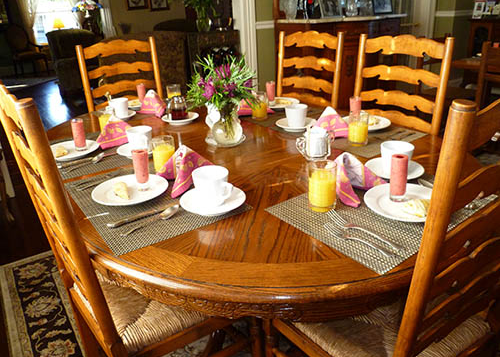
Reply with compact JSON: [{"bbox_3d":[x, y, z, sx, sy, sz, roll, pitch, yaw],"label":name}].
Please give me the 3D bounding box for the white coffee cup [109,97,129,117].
[{"bbox_3d":[-0.595,-0.322,1.851,0.115,0.074,0.090,-18,28,-31],"label":"white coffee cup"}]

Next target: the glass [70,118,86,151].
[{"bbox_3d":[-0.606,-0.156,1.433,0.050,0.106,0.050,-3,24,0],"label":"glass"}]

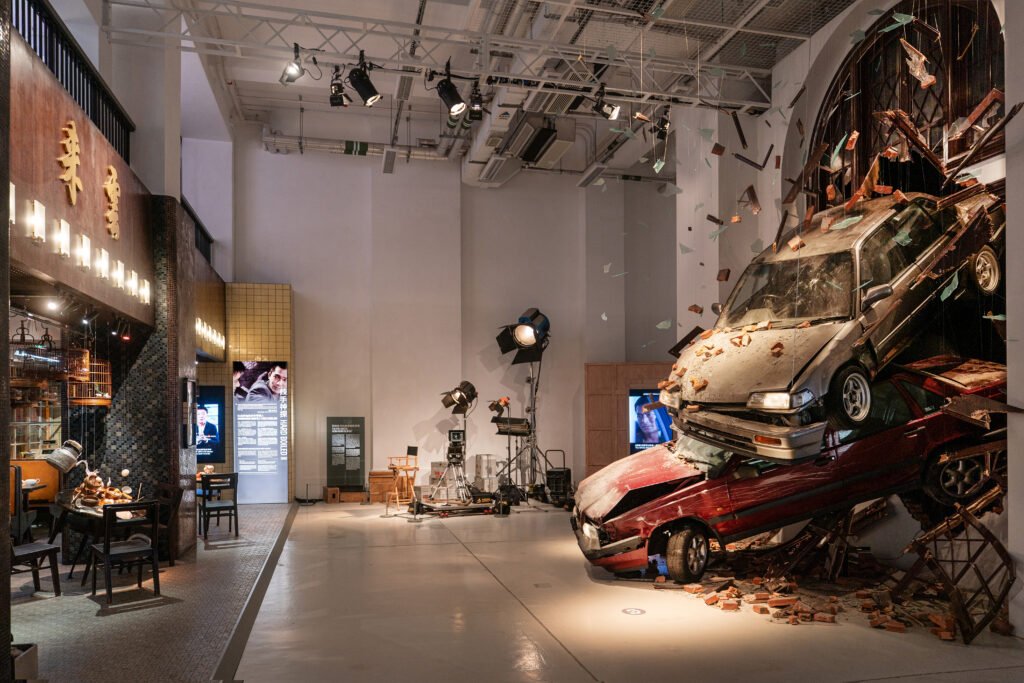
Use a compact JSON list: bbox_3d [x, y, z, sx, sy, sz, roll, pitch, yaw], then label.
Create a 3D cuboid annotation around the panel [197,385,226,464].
[{"bbox_3d":[-5.496,1.485,12.650,0.760,1.375,0.080,0,-3,-14],"label":"panel"}]

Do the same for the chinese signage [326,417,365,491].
[{"bbox_3d":[-3.174,2.180,13.600,0.720,1.480,0.060,1,-3,-14],"label":"chinese signage"}]

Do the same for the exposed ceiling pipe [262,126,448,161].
[{"bbox_3d":[-2.900,-3.700,13.400,3.500,0.280,0.320,1,-3,-14],"label":"exposed ceiling pipe"}]

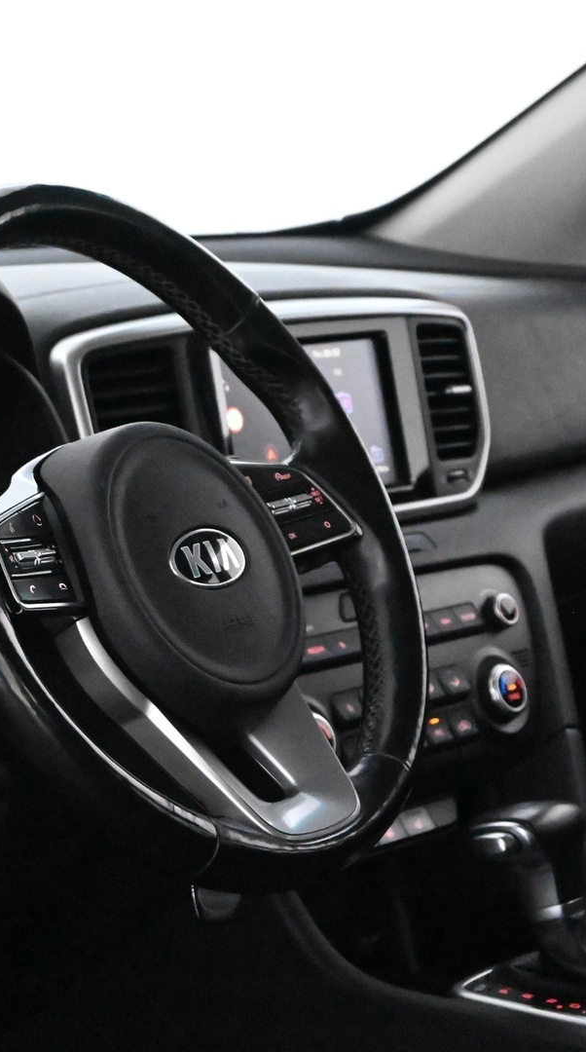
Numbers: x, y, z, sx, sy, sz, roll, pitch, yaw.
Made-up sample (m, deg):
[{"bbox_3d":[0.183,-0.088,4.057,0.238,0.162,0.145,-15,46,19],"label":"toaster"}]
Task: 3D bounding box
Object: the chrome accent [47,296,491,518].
[{"bbox_3d":[-0.001,-0.066,1.843,0.045,0.142,0.405,-9,0,40],"label":"chrome accent"}]

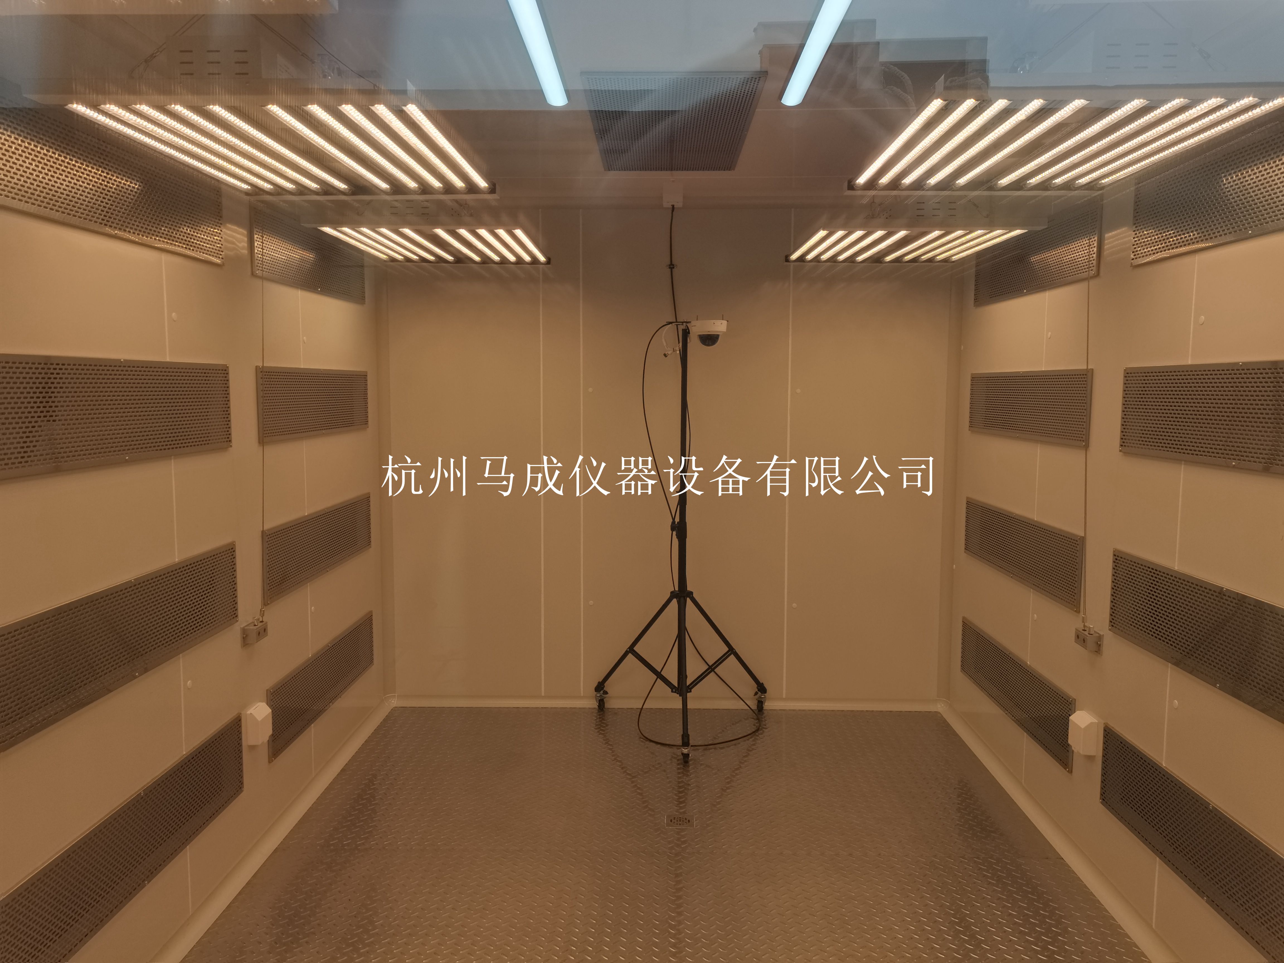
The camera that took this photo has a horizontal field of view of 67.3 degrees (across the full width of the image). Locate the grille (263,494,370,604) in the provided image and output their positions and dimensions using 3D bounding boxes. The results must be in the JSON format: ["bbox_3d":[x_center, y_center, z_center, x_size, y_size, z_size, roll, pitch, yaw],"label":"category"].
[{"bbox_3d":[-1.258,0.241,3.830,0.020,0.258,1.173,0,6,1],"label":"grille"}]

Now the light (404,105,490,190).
[{"bbox_3d":[-0.435,-0.773,2.279,0.030,0.030,0.800,0,6,1],"label":"light"}]

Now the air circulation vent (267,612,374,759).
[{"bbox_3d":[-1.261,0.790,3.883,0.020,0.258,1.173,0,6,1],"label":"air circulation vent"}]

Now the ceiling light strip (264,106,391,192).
[{"bbox_3d":[-0.736,-0.804,2.334,0.027,0.020,0.808,0,6,1],"label":"ceiling light strip"}]

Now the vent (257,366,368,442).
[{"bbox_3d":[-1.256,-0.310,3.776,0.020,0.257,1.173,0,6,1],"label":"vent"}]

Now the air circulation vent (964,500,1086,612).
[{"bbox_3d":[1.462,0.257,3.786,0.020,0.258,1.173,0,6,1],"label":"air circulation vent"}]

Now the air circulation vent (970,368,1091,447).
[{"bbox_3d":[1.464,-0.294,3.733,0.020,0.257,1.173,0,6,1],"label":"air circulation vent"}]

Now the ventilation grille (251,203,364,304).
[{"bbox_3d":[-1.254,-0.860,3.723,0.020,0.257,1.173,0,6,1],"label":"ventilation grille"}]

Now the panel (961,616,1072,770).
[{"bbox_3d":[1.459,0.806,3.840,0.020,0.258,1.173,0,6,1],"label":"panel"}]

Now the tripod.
[{"bbox_3d":[0.182,0.225,4.204,0.820,1.820,0.690,0,6,1],"label":"tripod"}]

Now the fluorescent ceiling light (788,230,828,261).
[{"bbox_3d":[0.640,-0.912,3.757,0.030,0.030,0.800,0,6,1],"label":"fluorescent ceiling light"}]

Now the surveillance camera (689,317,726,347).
[{"bbox_3d":[0.291,-0.644,4.203,0.160,0.118,0.160,0,6,1],"label":"surveillance camera"}]

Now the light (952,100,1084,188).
[{"bbox_3d":[0.866,-0.792,2.273,0.027,0.020,0.813,0,6,1],"label":"light"}]

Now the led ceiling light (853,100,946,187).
[{"bbox_3d":[0.592,-0.793,2.277,0.027,0.020,0.813,0,6,1],"label":"led ceiling light"}]

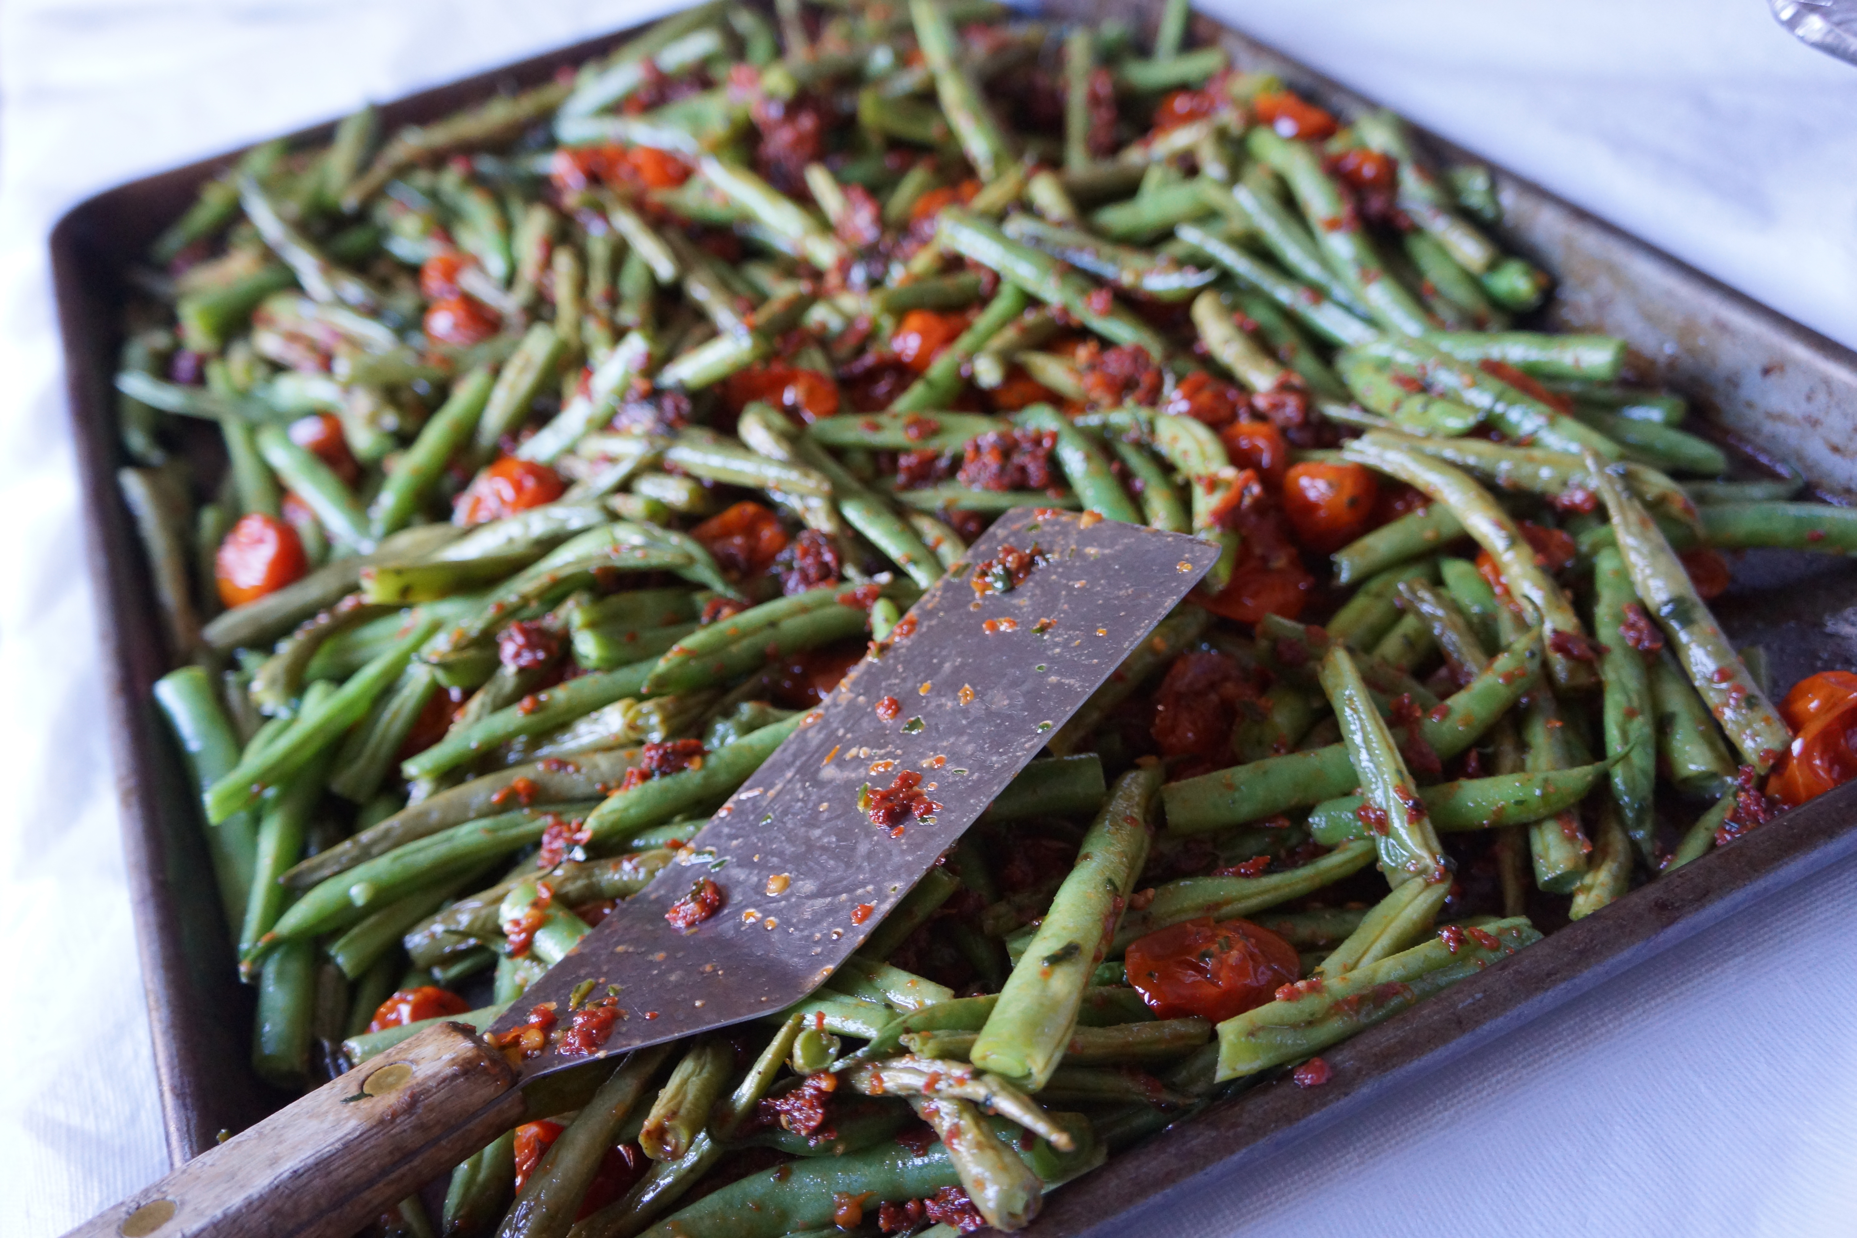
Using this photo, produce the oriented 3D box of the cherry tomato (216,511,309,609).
[{"bbox_3d":[-0.146,-0.013,0.373,0.020,0.019,0.020,-26,42,-19],"label":"cherry tomato"}]

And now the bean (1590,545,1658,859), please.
[{"bbox_3d":[0.121,0.012,0.293,0.009,0.009,0.070,2,48,13],"label":"bean"}]

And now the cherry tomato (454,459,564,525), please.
[{"bbox_3d":[-0.092,-0.028,0.375,0.025,0.017,0.019,-14,40,-3],"label":"cherry tomato"}]

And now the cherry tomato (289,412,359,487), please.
[{"bbox_3d":[-0.144,-0.040,0.405,0.019,0.018,0.019,-25,42,-16],"label":"cherry tomato"}]

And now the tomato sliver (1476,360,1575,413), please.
[{"bbox_3d":[0.123,-0.048,0.351,0.006,0.007,0.021,-28,43,-19],"label":"tomato sliver"}]

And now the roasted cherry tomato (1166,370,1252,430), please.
[{"bbox_3d":[0.059,-0.046,0.362,0.018,0.012,0.016,-1,40,9],"label":"roasted cherry tomato"}]

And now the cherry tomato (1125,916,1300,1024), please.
[{"bbox_3d":[0.043,0.054,0.260,0.026,0.013,0.019,-6,40,5],"label":"cherry tomato"}]

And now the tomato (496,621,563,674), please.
[{"bbox_3d":[-0.081,0.006,0.342,0.013,0.008,0.011,-6,40,5],"label":"tomato"}]

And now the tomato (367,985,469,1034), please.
[{"bbox_3d":[-0.083,0.068,0.277,0.019,0.015,0.018,-6,40,5],"label":"tomato"}]

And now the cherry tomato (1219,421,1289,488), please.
[{"bbox_3d":[0.066,-0.033,0.345,0.017,0.016,0.017,-2,41,11],"label":"cherry tomato"}]

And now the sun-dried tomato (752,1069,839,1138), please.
[{"bbox_3d":[-0.020,0.073,0.256,0.013,0.007,0.010,-6,40,5],"label":"sun-dried tomato"}]

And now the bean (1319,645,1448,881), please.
[{"bbox_3d":[0.073,0.023,0.282,0.008,0.008,0.056,-9,38,2],"label":"bean"}]

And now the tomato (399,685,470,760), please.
[{"bbox_3d":[-0.095,0.020,0.328,0.018,0.015,0.017,-23,42,-16],"label":"tomato"}]

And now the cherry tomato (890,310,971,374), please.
[{"bbox_3d":[0.001,-0.065,0.400,0.019,0.017,0.018,-10,40,2],"label":"cherry tomato"}]

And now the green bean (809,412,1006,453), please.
[{"bbox_3d":[-0.005,-0.041,0.367,0.045,0.008,0.009,4,42,17],"label":"green bean"}]

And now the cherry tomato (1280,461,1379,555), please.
[{"bbox_3d":[0.077,-0.021,0.328,0.019,0.018,0.019,0,41,13],"label":"cherry tomato"}]

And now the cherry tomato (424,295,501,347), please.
[{"bbox_3d":[-0.122,-0.078,0.444,0.020,0.015,0.017,-19,41,-11],"label":"cherry tomato"}]

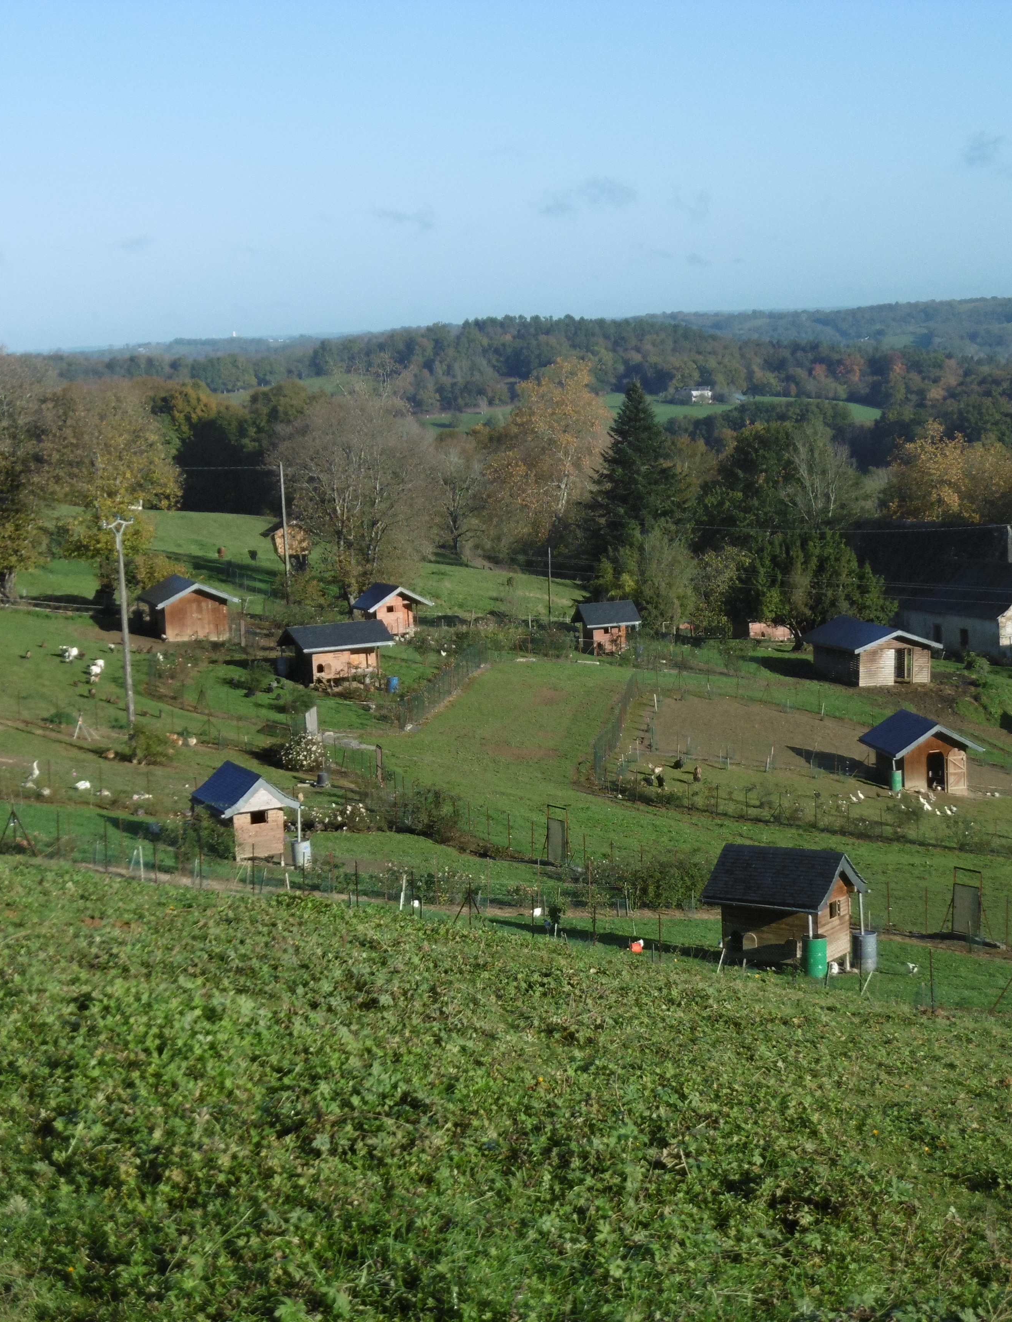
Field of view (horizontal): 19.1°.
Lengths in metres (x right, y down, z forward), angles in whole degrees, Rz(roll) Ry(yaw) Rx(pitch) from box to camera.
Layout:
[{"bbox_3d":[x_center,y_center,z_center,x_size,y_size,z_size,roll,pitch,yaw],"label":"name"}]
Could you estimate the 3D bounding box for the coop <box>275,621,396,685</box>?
[{"bbox_3d":[-9.380,-0.510,166.820,5.440,3.060,4.160,-6,7,-24],"label":"coop"}]

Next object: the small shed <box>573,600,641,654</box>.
[{"bbox_3d":[6.382,-2.093,190.111,3.520,3.150,3.320,-5,7,-16],"label":"small shed"}]

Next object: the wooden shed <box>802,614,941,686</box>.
[{"bbox_3d":[21.640,-0.650,177.810,5.350,3.260,9.000,-4,7,-12],"label":"wooden shed"}]

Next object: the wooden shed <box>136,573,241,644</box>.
[{"bbox_3d":[-19.749,-3.333,186.953,5.230,3.500,7.300,-5,7,-16],"label":"wooden shed"}]

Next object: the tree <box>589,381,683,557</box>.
[{"bbox_3d":[10.160,-12.660,228.980,7.500,17.350,7.500,-3,7,0],"label":"tree"}]

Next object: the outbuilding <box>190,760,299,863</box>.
[{"bbox_3d":[-8.450,4.960,97.830,2.700,2.940,3.900,-5,7,-19],"label":"outbuilding"}]

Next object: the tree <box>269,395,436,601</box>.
[{"bbox_3d":[-9.898,-11.113,204.005,10.400,14.300,10.200,-3,7,0],"label":"tree"}]

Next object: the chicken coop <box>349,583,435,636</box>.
[{"bbox_3d":[-7.040,-3.170,184.830,3.960,2.960,4.130,-5,7,-20],"label":"chicken coop"}]

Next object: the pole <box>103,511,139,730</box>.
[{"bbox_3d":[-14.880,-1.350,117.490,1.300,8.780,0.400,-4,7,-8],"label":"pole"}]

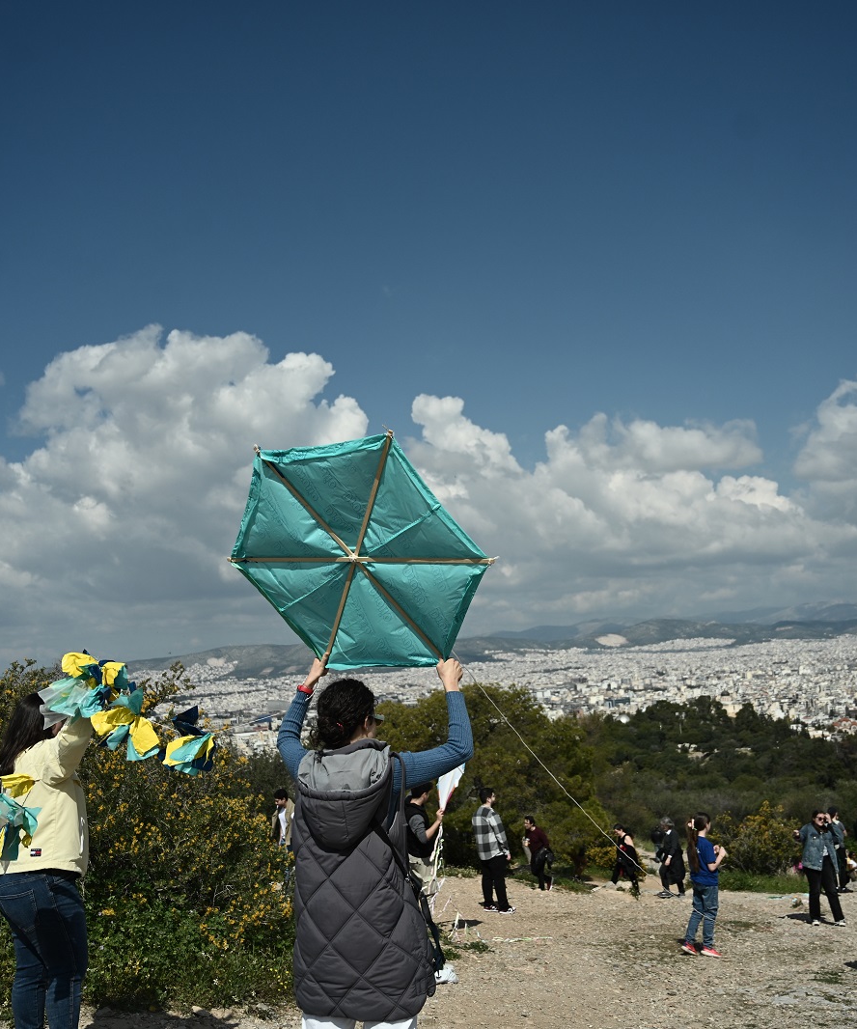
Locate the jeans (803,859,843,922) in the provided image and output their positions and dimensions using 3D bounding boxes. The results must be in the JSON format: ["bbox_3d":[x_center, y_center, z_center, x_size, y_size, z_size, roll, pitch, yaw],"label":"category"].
[{"bbox_3d":[5.848,5.541,16.500,0.480,0.950,0.320,-3,-8,0],"label":"jeans"}]

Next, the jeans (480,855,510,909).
[{"bbox_3d":[0.961,5.309,16.200,0.340,0.860,0.390,2,-9,-30],"label":"jeans"}]

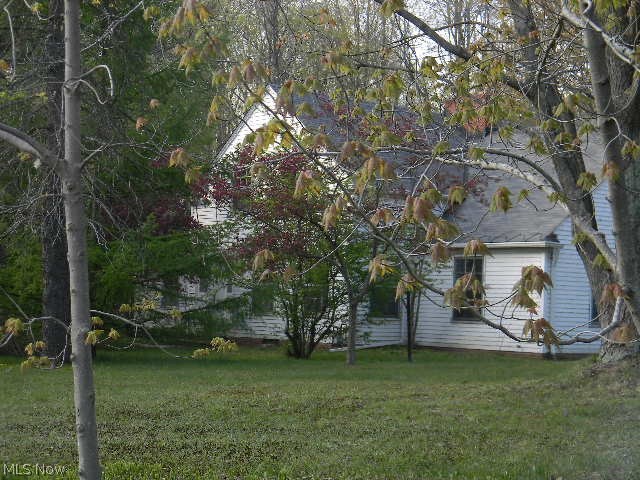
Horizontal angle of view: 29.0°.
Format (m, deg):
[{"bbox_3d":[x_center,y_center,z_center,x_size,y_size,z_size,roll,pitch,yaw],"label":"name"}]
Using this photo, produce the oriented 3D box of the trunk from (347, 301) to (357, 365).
[{"bbox_3d":[0.621,1.807,24.200,0.170,1.260,0.170,2,-3,0],"label":"trunk"}]

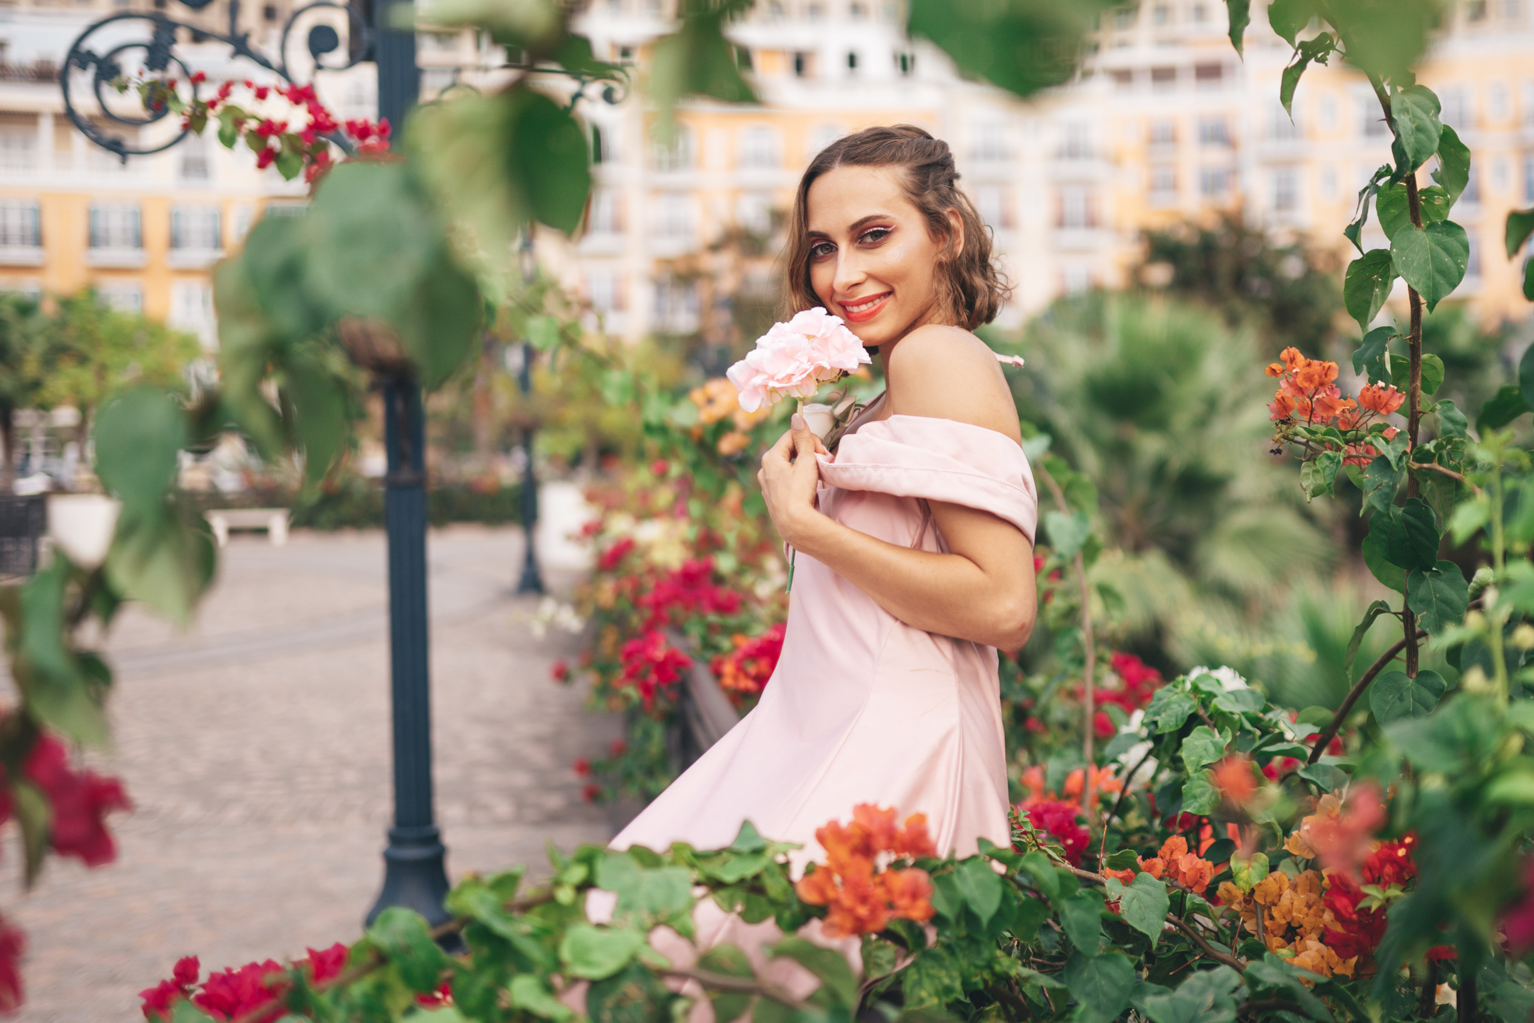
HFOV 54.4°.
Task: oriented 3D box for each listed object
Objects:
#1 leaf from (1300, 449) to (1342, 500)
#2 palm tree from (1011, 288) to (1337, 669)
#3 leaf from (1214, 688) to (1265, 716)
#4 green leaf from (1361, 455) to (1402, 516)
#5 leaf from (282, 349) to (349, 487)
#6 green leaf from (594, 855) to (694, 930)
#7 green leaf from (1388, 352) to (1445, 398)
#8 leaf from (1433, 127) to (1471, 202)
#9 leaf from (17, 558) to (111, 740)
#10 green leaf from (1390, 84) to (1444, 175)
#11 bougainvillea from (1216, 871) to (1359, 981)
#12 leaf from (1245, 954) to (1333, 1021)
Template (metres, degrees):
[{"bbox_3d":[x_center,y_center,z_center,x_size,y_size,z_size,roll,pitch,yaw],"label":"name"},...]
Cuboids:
[{"bbox_3d":[0.553,-0.036,1.490,0.042,0.052,0.030,0,3,6],"label":"leaf"},{"bbox_3d":[1.594,-0.089,6.000,1.400,1.600,1.350,0,3,0],"label":"palm tree"},{"bbox_3d":[0.585,0.235,1.850,0.064,0.036,0.045,0,2,18],"label":"leaf"},{"bbox_3d":[0.626,-0.026,1.520,0.045,0.062,0.025,0,2,22],"label":"green leaf"},{"bbox_3d":[-0.260,-0.054,0.860,0.040,0.078,0.025,-2,2,-37],"label":"leaf"},{"bbox_3d":[-0.095,0.293,1.150,0.074,0.060,0.019,-3,-21,-7],"label":"green leaf"},{"bbox_3d":[0.661,-0.140,1.520,0.057,0.048,0.030,0,3,0],"label":"green leaf"},{"bbox_3d":[0.692,-0.351,1.510,0.043,0.080,0.030,-1,3,-17],"label":"leaf"},{"bbox_3d":[-0.349,0.069,0.740,0.036,0.093,0.028,-13,-6,-20],"label":"leaf"},{"bbox_3d":[0.649,-0.382,1.490,0.056,0.088,0.030,1,3,11],"label":"green leaf"},{"bbox_3d":[0.522,0.414,1.500,0.138,0.110,0.105,-1,2,0],"label":"bougainvillea"},{"bbox_3d":[0.455,0.414,1.300,0.078,0.055,0.050,0,2,19],"label":"leaf"}]

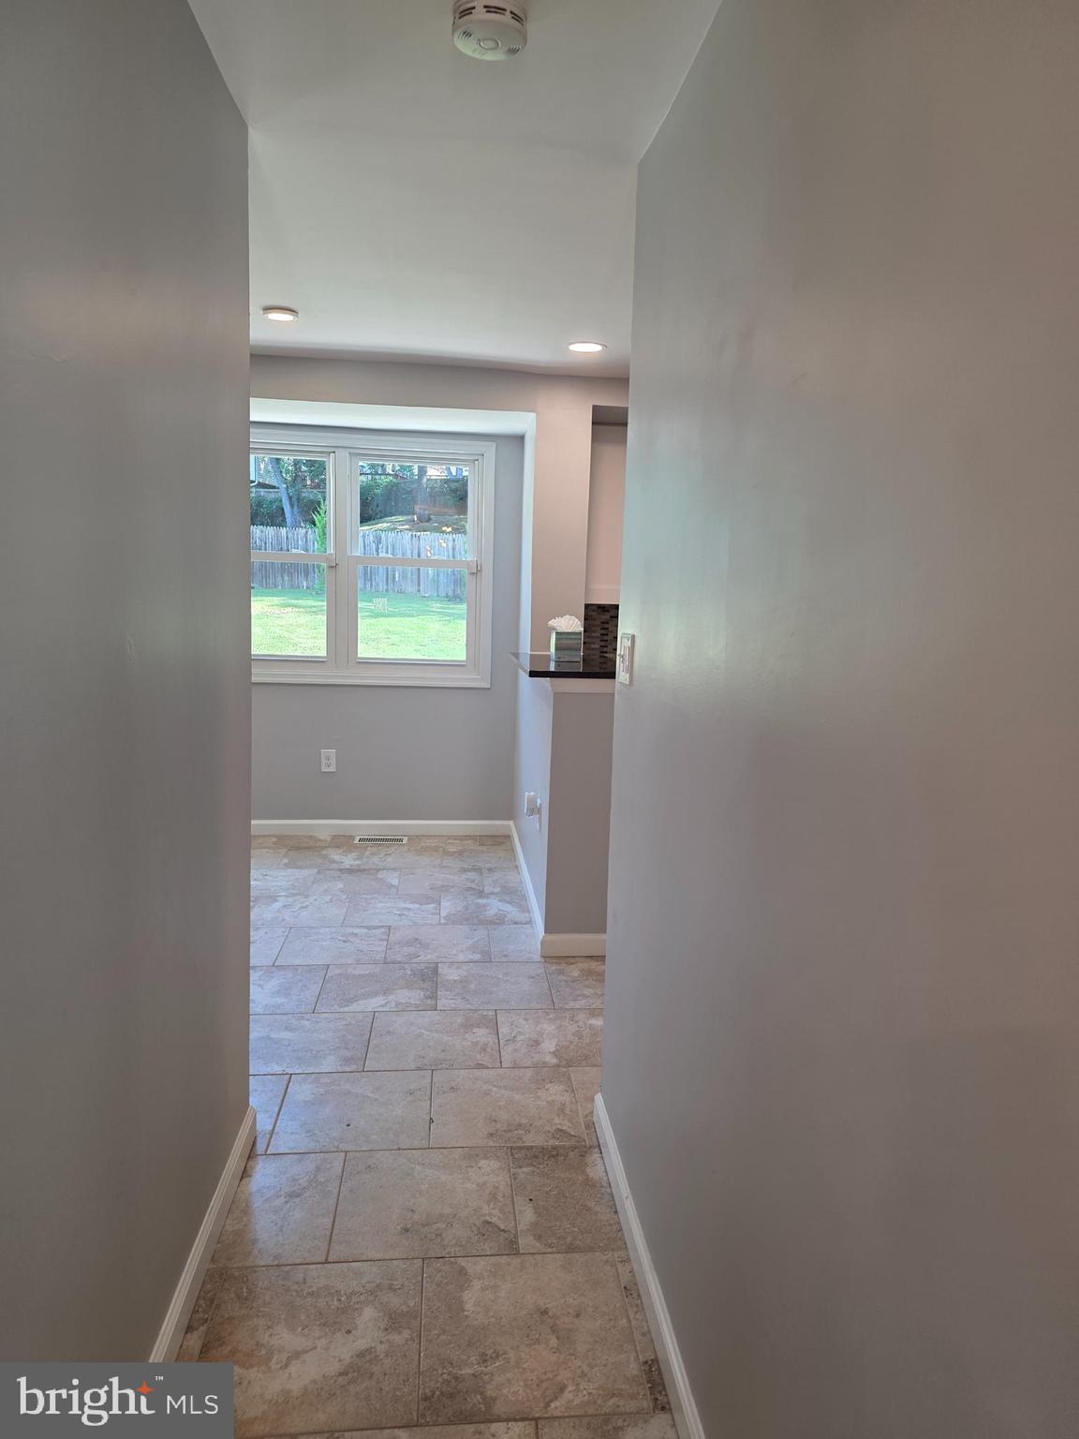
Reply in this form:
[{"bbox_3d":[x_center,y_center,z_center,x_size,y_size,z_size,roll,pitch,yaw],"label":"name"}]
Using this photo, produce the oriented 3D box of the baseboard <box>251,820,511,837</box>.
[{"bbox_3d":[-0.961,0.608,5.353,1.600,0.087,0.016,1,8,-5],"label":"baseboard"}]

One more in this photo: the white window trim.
[{"bbox_3d":[-1.016,-0.851,5.136,1.530,1.325,0.060,1,8,-5],"label":"white window trim"}]

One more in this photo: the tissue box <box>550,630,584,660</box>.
[{"bbox_3d":[0.112,-0.306,3.953,0.120,0.125,0.122,1,8,-5],"label":"tissue box"}]

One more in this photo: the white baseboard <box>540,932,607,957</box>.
[{"bbox_3d":[0.147,0.868,3.680,0.280,0.087,0.016,1,8,-5],"label":"white baseboard"}]

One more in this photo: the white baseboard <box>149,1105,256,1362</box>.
[{"bbox_3d":[-0.681,1.083,1.927,0.016,0.087,1.000,1,8,-5],"label":"white baseboard"}]

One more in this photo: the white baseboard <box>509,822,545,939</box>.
[{"bbox_3d":[-0.071,0.744,4.544,0.016,0.087,1.790,1,8,-5],"label":"white baseboard"}]

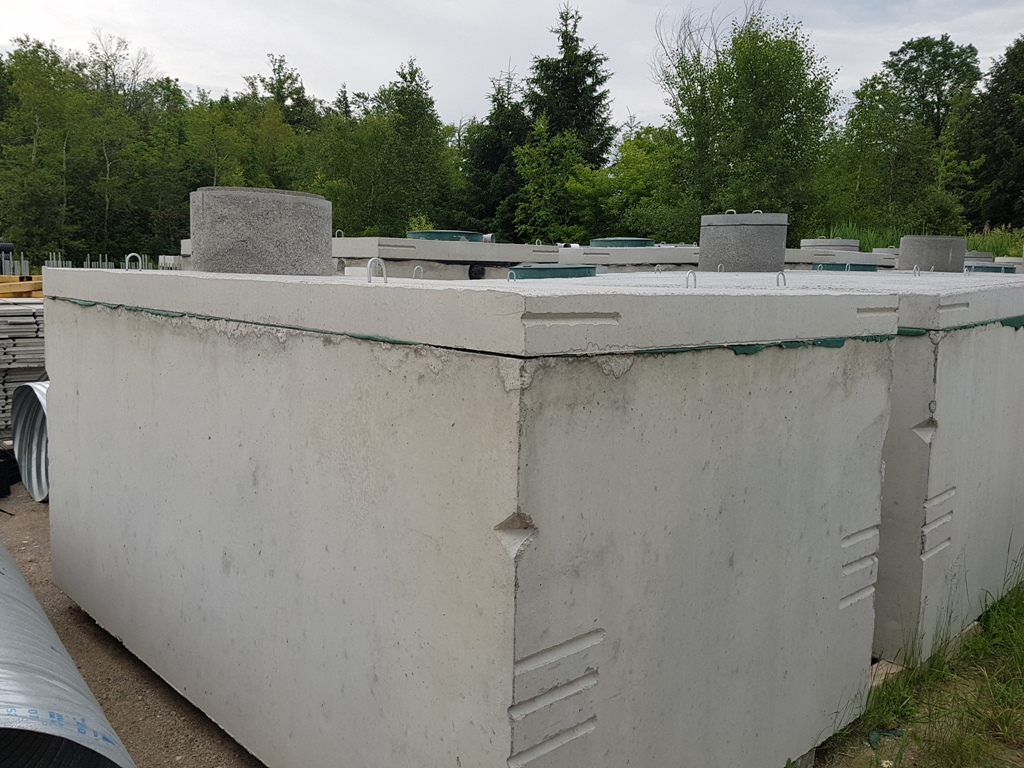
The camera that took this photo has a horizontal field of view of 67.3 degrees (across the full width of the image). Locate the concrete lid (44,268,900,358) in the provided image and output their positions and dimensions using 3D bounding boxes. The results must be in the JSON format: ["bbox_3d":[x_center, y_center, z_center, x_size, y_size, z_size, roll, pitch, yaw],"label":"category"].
[{"bbox_3d":[-0.472,-0.374,3.280,1.890,0.125,3.368,-6,11,-44],"label":"concrete lid"}]

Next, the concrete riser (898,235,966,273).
[{"bbox_3d":[5.015,-1.544,9.150,0.773,0.434,0.773,6,9,28],"label":"concrete riser"}]

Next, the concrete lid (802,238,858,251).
[{"bbox_3d":[4.176,-1.822,10.100,0.762,0.151,0.762,5,8,22],"label":"concrete lid"}]

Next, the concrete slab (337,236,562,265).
[{"bbox_3d":[-1.469,-1.261,7.482,1.930,0.150,3.400,-6,11,-44],"label":"concrete slab"}]

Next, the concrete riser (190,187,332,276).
[{"bbox_3d":[-1.383,-0.833,4.250,0.779,0.450,0.779,-1,8,-18],"label":"concrete riser"}]

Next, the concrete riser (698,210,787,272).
[{"bbox_3d":[2.107,-1.286,7.000,0.778,0.542,0.778,4,8,16],"label":"concrete riser"}]

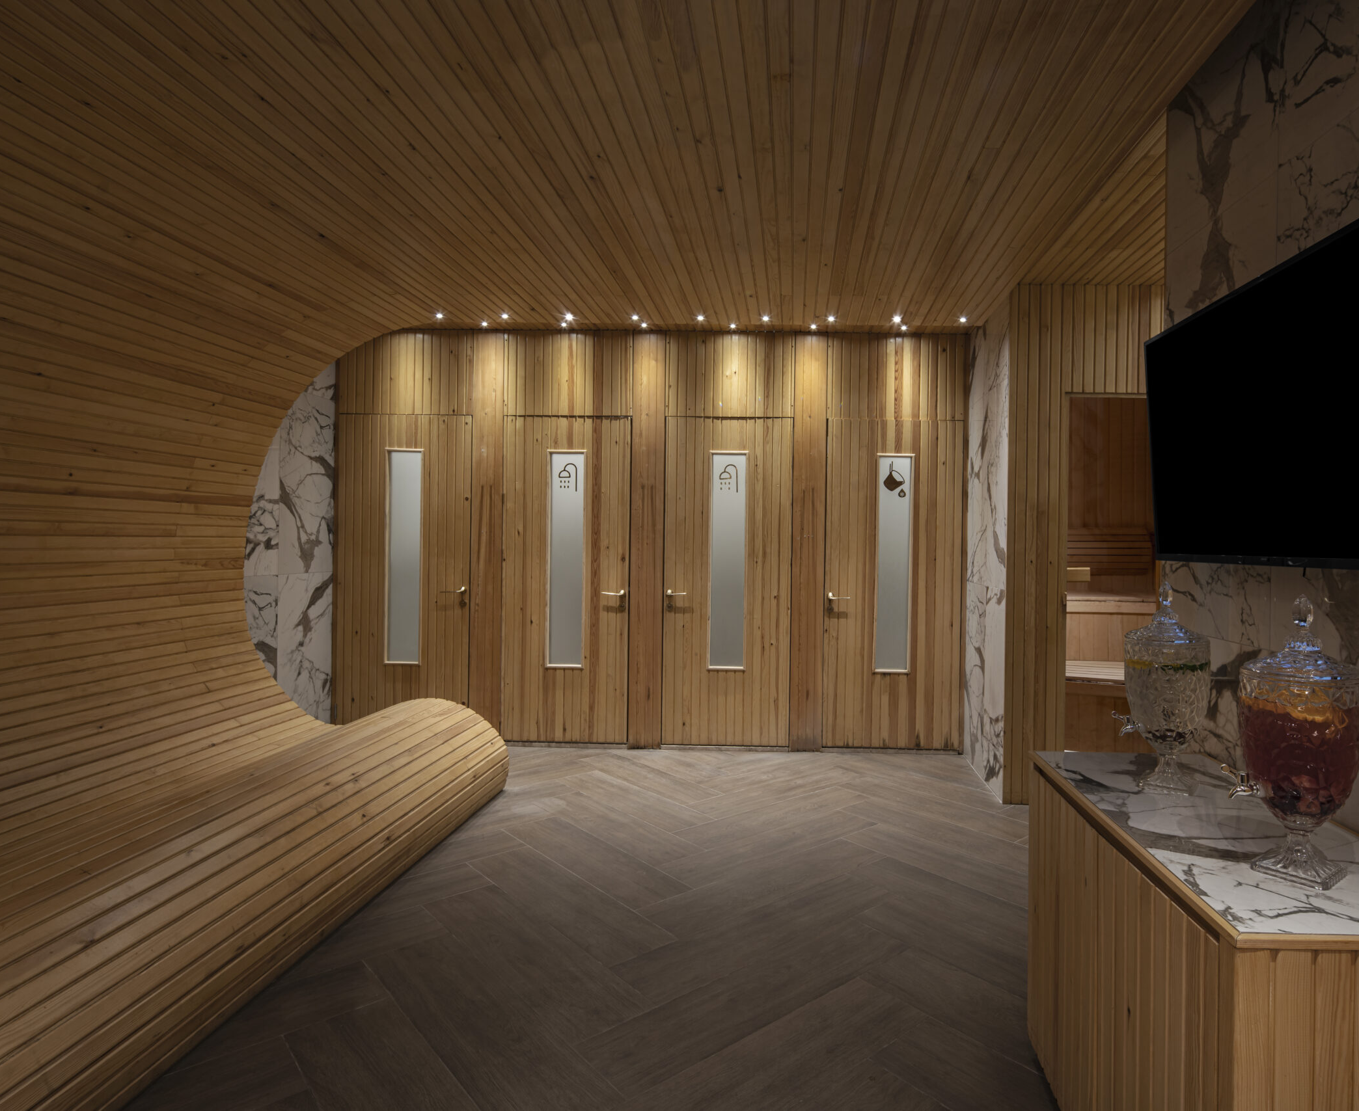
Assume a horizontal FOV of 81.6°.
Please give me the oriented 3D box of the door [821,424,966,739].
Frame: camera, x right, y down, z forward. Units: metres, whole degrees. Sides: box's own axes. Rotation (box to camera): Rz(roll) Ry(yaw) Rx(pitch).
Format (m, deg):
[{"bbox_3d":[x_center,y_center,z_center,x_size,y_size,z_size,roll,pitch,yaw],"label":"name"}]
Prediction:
[{"bbox_3d":[1.413,0.195,5.222,0.893,2.170,0.050,1,0,2],"label":"door"}]

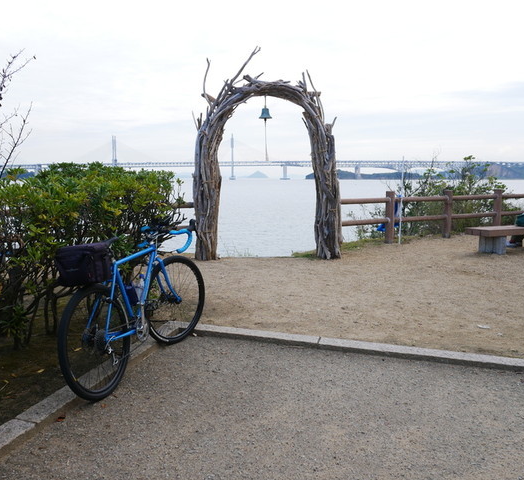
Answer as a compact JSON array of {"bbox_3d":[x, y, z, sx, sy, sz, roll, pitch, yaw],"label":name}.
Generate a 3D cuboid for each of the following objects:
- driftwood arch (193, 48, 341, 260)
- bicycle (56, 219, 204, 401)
[{"bbox_3d":[0.074,-1.314,8.021,2.298,3.218,0.500,0,7,-2],"label":"driftwood arch"},{"bbox_3d":[-0.877,0.393,3.582,0.500,1.000,1.700,-3,5,19],"label":"bicycle"}]

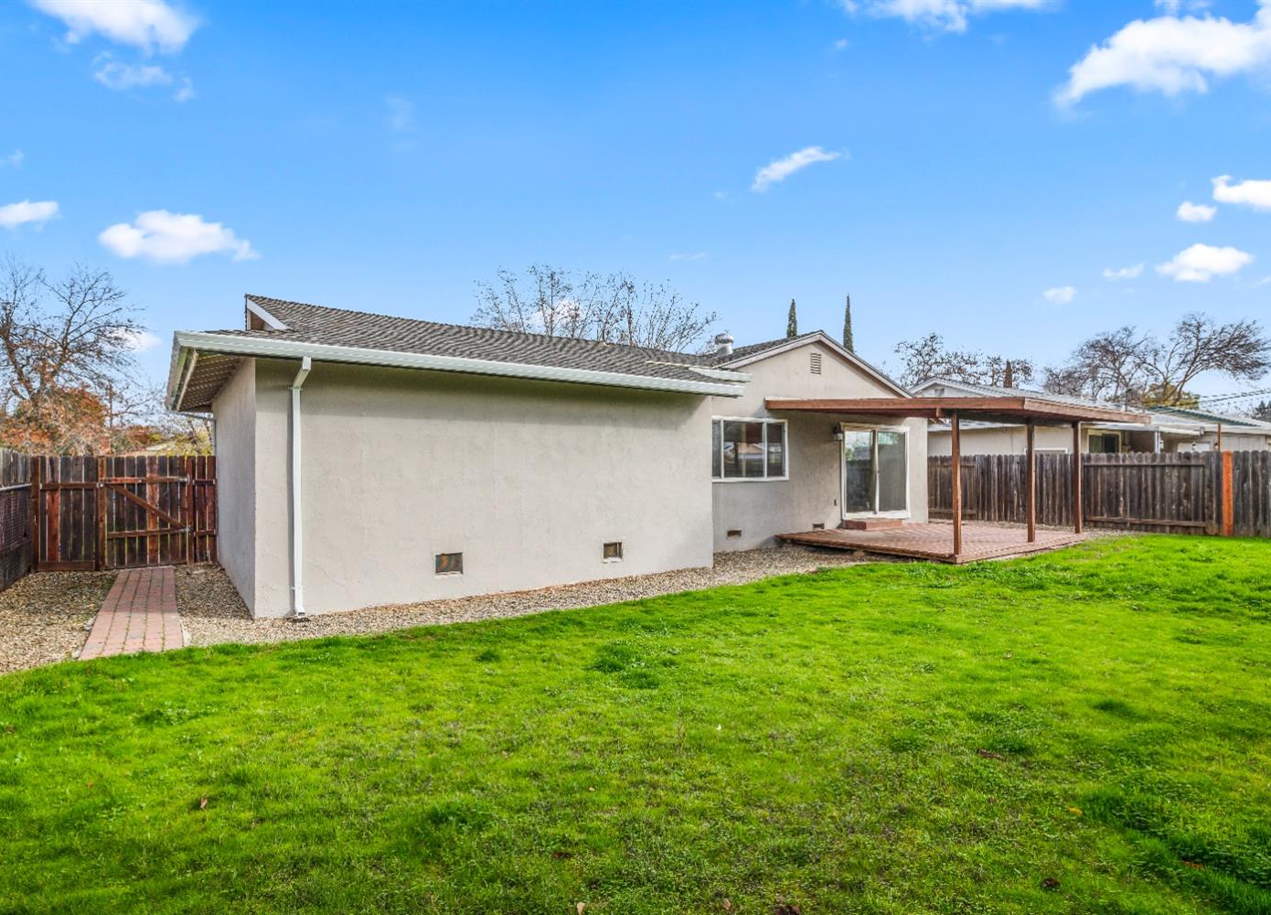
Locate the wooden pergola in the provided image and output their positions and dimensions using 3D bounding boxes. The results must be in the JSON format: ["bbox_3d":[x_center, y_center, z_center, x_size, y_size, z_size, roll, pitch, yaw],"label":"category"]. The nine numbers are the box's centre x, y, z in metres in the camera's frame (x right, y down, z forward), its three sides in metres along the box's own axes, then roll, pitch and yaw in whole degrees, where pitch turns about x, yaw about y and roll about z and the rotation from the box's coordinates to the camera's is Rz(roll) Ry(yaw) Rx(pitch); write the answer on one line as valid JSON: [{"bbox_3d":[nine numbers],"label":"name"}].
[{"bbox_3d":[5.901,0.164,11.999,5.160,2.620,4.500,0,-1,-37],"label":"wooden pergola"}]

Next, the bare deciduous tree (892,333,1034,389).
[{"bbox_3d":[18.183,-2.500,36.019,7.200,8.823,6.800,0,0,27],"label":"bare deciduous tree"}]

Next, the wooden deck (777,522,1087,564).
[{"bbox_3d":[5.838,1.569,12.539,5.160,0.180,3.550,0,-1,-37],"label":"wooden deck"}]

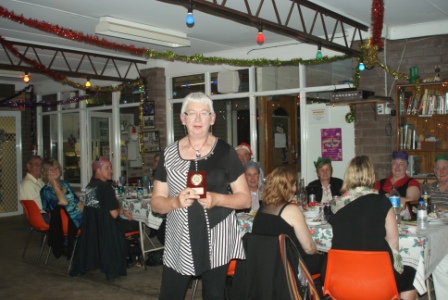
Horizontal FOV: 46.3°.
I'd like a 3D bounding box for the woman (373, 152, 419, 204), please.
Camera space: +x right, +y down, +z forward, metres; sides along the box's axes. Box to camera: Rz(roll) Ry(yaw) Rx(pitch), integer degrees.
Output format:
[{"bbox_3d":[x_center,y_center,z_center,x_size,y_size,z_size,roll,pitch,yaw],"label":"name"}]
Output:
[{"bbox_3d":[1.505,0.656,4.693,0.570,1.290,0.750,-1,1,28],"label":"woman"}]

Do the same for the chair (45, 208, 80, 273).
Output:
[{"bbox_3d":[-1.713,0.975,6.059,0.500,0.760,0.530,-1,1,43],"label":"chair"}]

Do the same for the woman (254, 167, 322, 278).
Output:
[{"bbox_3d":[0.525,0.728,3.980,0.480,1.220,0.720,-1,1,42],"label":"woman"}]

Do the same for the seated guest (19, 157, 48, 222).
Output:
[{"bbox_3d":[-2.109,0.713,6.633,0.780,1.280,0.500,-2,1,-30],"label":"seated guest"}]

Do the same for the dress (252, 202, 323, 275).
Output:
[{"bbox_3d":[0.495,0.698,3.940,0.420,0.660,0.550,-1,1,42],"label":"dress"}]

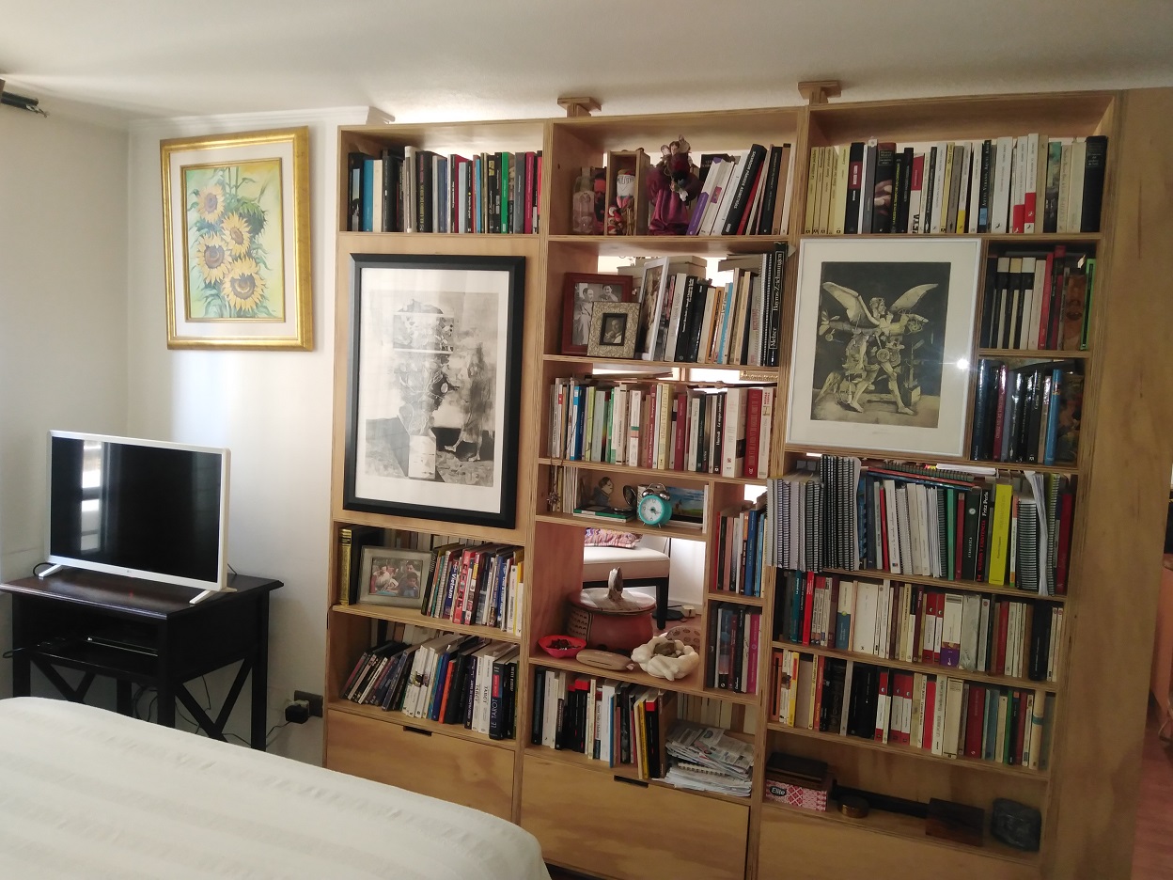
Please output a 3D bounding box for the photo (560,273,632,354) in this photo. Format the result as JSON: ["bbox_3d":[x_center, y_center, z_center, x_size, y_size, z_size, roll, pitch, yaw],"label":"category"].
[{"bbox_3d":[0.028,-0.348,2.491,0.197,0.240,0.030,4,1,8],"label":"photo"}]

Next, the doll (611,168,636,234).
[{"bbox_3d":[0.105,-0.650,2.439,0.062,0.193,0.055,5,6,20],"label":"doll"}]

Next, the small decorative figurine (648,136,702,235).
[{"bbox_3d":[0.240,-0.677,2.381,0.145,0.268,0.110,5,6,20],"label":"small decorative figurine"}]

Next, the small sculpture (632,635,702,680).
[{"bbox_3d":[0.224,0.608,2.490,0.190,0.072,0.180,5,6,20],"label":"small sculpture"}]

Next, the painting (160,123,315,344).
[{"bbox_3d":[-1.160,-0.648,2.913,0.585,0.700,0.040,2,5,20],"label":"painting"}]

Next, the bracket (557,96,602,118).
[{"bbox_3d":[-0.021,-0.923,2.530,0.097,0.085,0.100,5,6,20],"label":"bracket"}]

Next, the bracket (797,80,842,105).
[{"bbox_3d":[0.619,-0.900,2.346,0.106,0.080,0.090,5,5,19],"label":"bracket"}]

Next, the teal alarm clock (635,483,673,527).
[{"bbox_3d":[0.189,0.176,2.383,0.083,0.118,0.052,5,6,26],"label":"teal alarm clock"}]

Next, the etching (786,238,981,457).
[{"bbox_3d":[0.706,-0.226,2.116,0.407,0.500,0.022,5,6,20],"label":"etching"}]

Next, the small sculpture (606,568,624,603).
[{"bbox_3d":[0.091,0.430,2.661,0.046,0.098,0.050,5,5,19],"label":"small sculpture"}]

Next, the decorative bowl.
[{"bbox_3d":[-0.069,0.599,2.528,0.139,0.045,0.134,3,5,0],"label":"decorative bowl"}]

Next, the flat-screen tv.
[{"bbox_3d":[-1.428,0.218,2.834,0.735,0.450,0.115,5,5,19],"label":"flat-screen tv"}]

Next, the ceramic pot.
[{"bbox_3d":[0.074,0.542,2.675,0.268,0.146,0.268,3,5,0],"label":"ceramic pot"}]

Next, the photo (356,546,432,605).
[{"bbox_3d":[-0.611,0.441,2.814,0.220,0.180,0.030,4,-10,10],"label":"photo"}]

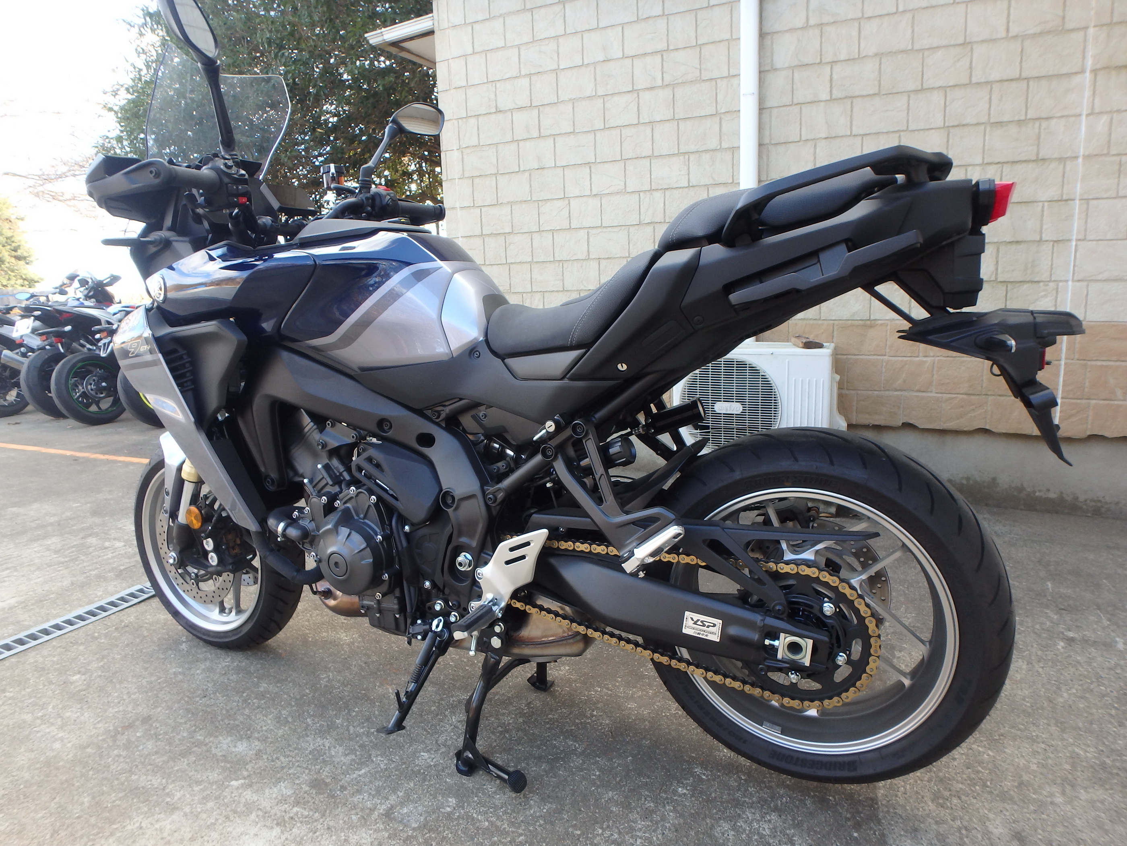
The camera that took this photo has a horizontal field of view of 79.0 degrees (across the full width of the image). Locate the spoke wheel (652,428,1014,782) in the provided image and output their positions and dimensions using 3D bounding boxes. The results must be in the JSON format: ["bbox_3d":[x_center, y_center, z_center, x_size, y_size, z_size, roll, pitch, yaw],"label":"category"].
[{"bbox_3d":[0.435,0.325,1.224,0.630,0.630,0.180,3,11,24],"label":"spoke wheel"}]

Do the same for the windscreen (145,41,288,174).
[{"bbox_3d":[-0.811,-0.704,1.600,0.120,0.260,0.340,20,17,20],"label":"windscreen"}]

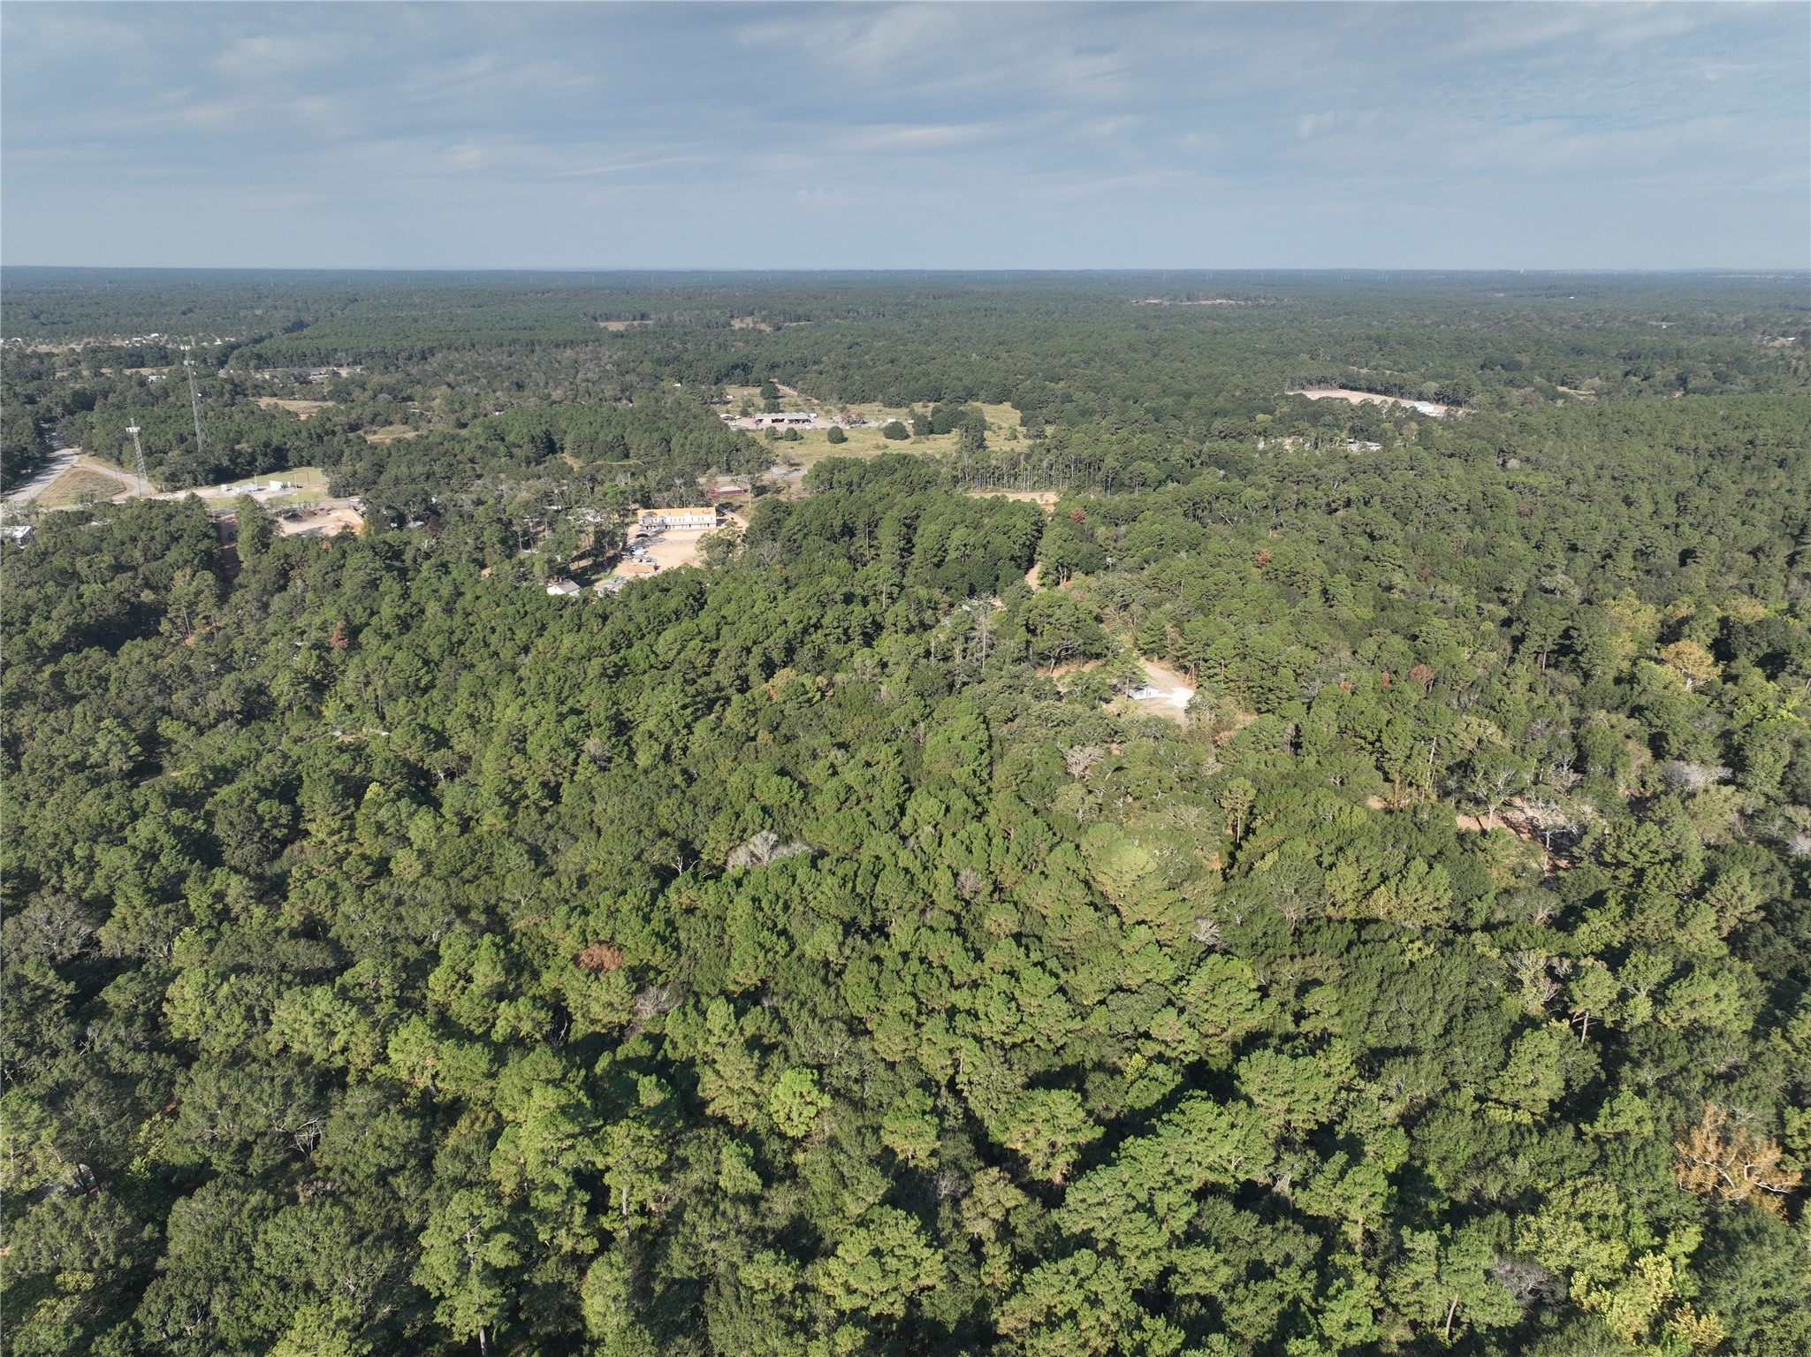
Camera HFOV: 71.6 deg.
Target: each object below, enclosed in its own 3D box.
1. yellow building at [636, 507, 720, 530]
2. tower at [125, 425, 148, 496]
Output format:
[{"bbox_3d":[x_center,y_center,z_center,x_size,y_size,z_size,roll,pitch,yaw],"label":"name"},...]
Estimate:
[{"bbox_3d":[-106.522,-75.457,589.166,35.720,8.300,11.500,-3,19,-8],"label":"yellow building"},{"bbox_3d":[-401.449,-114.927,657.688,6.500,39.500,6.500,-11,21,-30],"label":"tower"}]

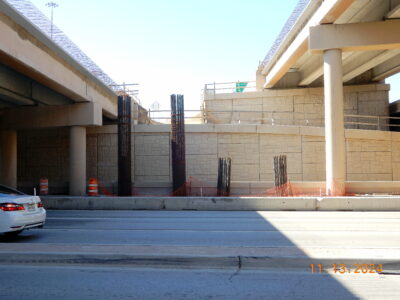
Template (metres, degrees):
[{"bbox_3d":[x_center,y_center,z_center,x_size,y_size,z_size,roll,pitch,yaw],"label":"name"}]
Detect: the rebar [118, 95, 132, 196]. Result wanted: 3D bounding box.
[{"bbox_3d":[-4.137,-0.222,28.800,0.740,5.680,0.740,0,-2,0],"label":"rebar"}]

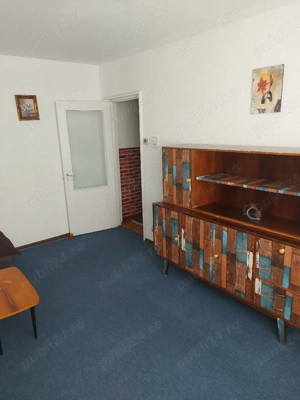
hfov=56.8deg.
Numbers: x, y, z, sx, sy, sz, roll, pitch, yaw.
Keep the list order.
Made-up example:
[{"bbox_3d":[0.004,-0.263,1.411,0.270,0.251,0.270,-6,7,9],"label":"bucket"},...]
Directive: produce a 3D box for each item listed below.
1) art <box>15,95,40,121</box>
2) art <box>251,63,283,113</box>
[{"bbox_3d":[-1.587,-1.190,3.585,0.265,0.308,0.030,-14,20,-38],"label":"art"},{"bbox_3d":[0.967,-0.904,2.293,0.025,0.353,0.265,-14,20,-38],"label":"art"}]

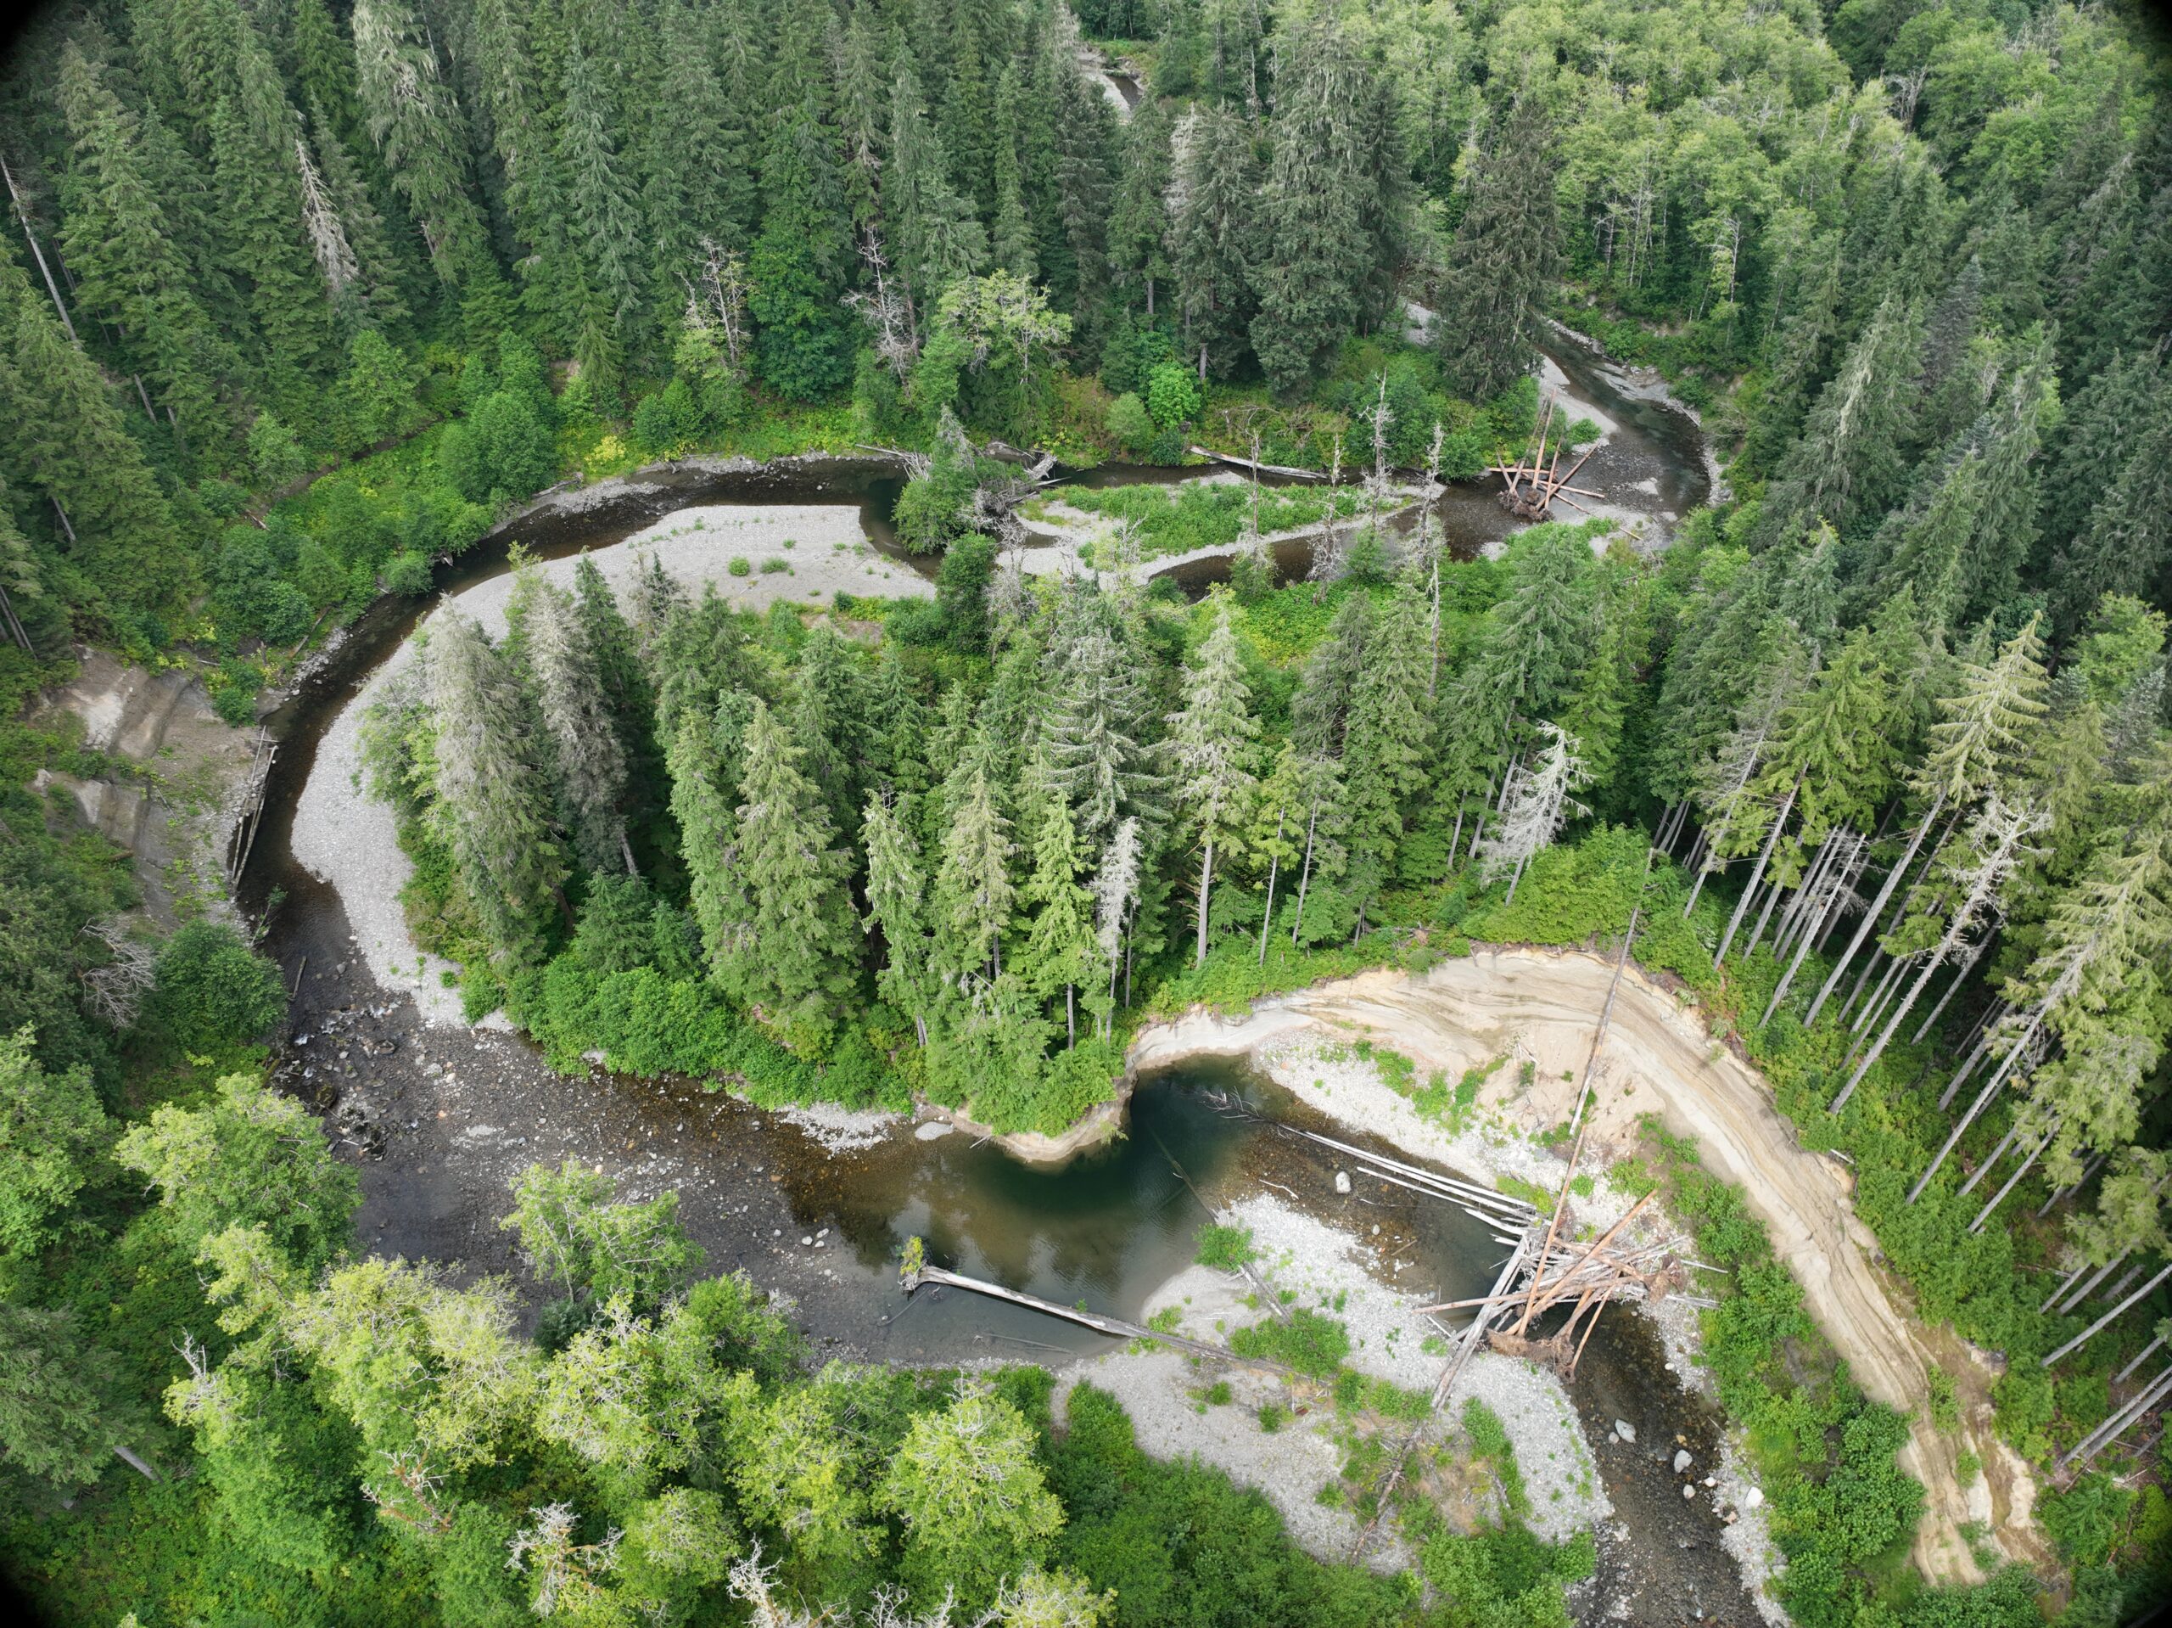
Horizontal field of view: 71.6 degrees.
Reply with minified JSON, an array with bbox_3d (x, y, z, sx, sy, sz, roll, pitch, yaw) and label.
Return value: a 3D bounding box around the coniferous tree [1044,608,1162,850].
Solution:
[{"bbox_3d":[1.181,-1.201,99.543,8.300,30.050,8.300,3,43,0],"label":"coniferous tree"}]

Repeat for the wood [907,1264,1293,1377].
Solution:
[{"bbox_3d":[0.720,31.770,93.510,25.380,1.050,1.200,10,44,10],"label":"wood"}]

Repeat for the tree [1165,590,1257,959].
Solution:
[{"bbox_3d":[8.410,-0.580,100.170,6.100,33.160,6.100,5,44,5],"label":"tree"}]

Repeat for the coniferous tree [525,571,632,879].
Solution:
[{"bbox_3d":[-35.670,-4.840,107.440,6.060,28.270,6.060,-16,46,-17],"label":"coniferous tree"}]

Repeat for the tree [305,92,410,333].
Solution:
[{"bbox_3d":[-80.242,-63.765,164.152,7.930,28.160,7.930,3,43,0],"label":"tree"}]

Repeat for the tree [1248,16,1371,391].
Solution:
[{"bbox_3d":[23.910,-62.620,160.100,12.630,41.060,12.630,7,44,6],"label":"tree"}]

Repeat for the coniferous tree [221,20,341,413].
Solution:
[{"bbox_3d":[-79.659,-57.954,149.801,8.500,39.280,8.500,3,43,0],"label":"coniferous tree"}]

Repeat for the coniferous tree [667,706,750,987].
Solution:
[{"bbox_3d":[-24.480,3.740,98.930,5.350,27.810,5.350,-13,45,-14],"label":"coniferous tree"}]

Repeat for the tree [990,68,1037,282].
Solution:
[{"bbox_3d":[-8.010,-64.820,167.200,6.030,33.660,6.030,-1,44,-2],"label":"tree"}]

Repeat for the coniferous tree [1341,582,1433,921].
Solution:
[{"bbox_3d":[20.305,-3.052,101.573,6.000,31.210,6.000,3,43,0],"label":"coniferous tree"}]

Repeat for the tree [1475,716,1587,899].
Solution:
[{"bbox_3d":[32.552,0.252,108.273,8.040,18.020,8.040,3,43,0],"label":"tree"}]

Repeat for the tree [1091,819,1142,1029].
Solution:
[{"bbox_3d":[1.950,7.822,96.452,3.600,21.130,3.600,3,43,0],"label":"tree"}]

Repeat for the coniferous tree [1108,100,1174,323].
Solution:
[{"bbox_3d":[6.401,-68.290,173.888,7.570,27.020,7.570,3,43,0],"label":"coniferous tree"}]

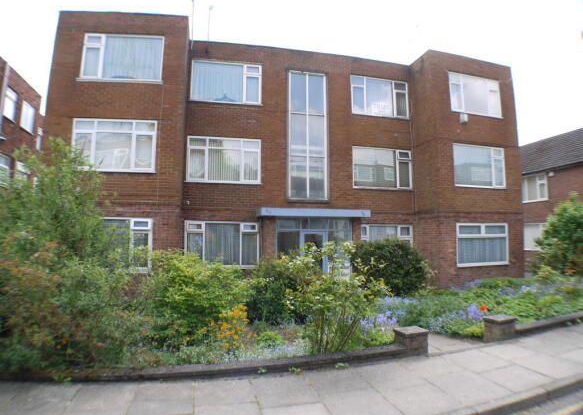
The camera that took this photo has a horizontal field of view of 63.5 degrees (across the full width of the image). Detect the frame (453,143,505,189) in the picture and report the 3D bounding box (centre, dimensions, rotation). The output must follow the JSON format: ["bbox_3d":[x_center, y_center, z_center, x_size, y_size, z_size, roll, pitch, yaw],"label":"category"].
[{"bbox_3d":[6.137,-1.335,15.350,1.870,1.370,0.140,1,-7,-14],"label":"frame"}]

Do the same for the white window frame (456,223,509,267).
[{"bbox_3d":[6.133,1.201,15.100,1.850,1.370,0.140,1,-7,-14],"label":"white window frame"}]

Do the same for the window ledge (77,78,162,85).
[{"bbox_3d":[-4.525,-3.336,12.415,2.270,0.090,0.140,1,-5,-16],"label":"window ledge"}]

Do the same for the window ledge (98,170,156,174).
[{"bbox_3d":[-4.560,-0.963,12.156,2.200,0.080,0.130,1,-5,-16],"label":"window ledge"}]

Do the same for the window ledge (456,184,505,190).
[{"bbox_3d":[6.413,-0.719,15.998,2.100,0.080,0.150,2,-6,-15],"label":"window ledge"}]

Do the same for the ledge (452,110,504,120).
[{"bbox_3d":[6.392,-3.198,16.247,2.100,0.080,0.150,2,-6,-15],"label":"ledge"}]

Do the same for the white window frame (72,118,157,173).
[{"bbox_3d":[-4.730,-1.657,12.600,2.100,1.360,0.140,1,-7,-14],"label":"white window frame"}]

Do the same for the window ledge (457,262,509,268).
[{"bbox_3d":[6.097,1.835,15.050,1.900,0.100,0.170,1,-7,-14],"label":"window ledge"}]

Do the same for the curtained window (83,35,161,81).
[{"bbox_3d":[-4.673,-4.122,13.000,2.080,1.280,0.140,1,-7,-14],"label":"curtained window"}]

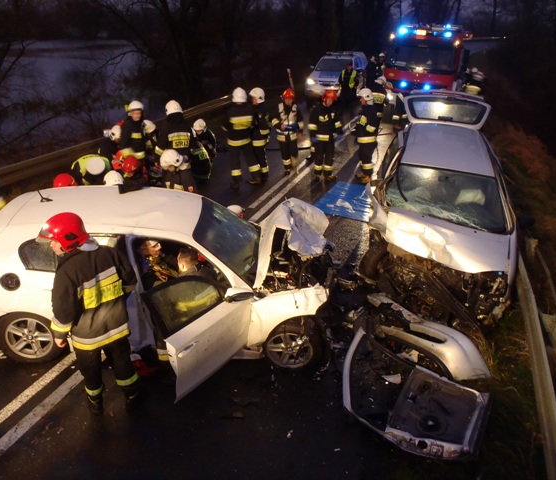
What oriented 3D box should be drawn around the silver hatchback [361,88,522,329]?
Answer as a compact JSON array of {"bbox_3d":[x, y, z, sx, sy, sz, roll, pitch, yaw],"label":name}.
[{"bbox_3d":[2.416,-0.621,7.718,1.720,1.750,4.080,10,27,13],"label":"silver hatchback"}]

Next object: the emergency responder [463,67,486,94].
[{"bbox_3d":[6.351,-4.794,17.158,0.620,1.760,0.500,5,24,11],"label":"emergency responder"}]

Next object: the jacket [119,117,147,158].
[{"bbox_3d":[-2.650,-1.900,9.500,0.600,0.780,0.450,-11,27,-23],"label":"jacket"}]

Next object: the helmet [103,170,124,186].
[{"bbox_3d":[-2.340,-0.860,7.420,0.280,0.260,0.320,-18,30,-34],"label":"helmet"}]

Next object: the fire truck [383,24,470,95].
[{"bbox_3d":[6.111,-7.192,21.075,2.450,3.050,7.200,11,25,17],"label":"fire truck"}]

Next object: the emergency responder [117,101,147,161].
[{"bbox_3d":[-2.498,-1.632,9.461,0.580,1.780,0.450,-10,26,-21],"label":"emergency responder"}]

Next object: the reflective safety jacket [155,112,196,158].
[{"bbox_3d":[-1.824,-1.829,9.275,0.680,0.850,0.450,-5,25,-16],"label":"reflective safety jacket"}]

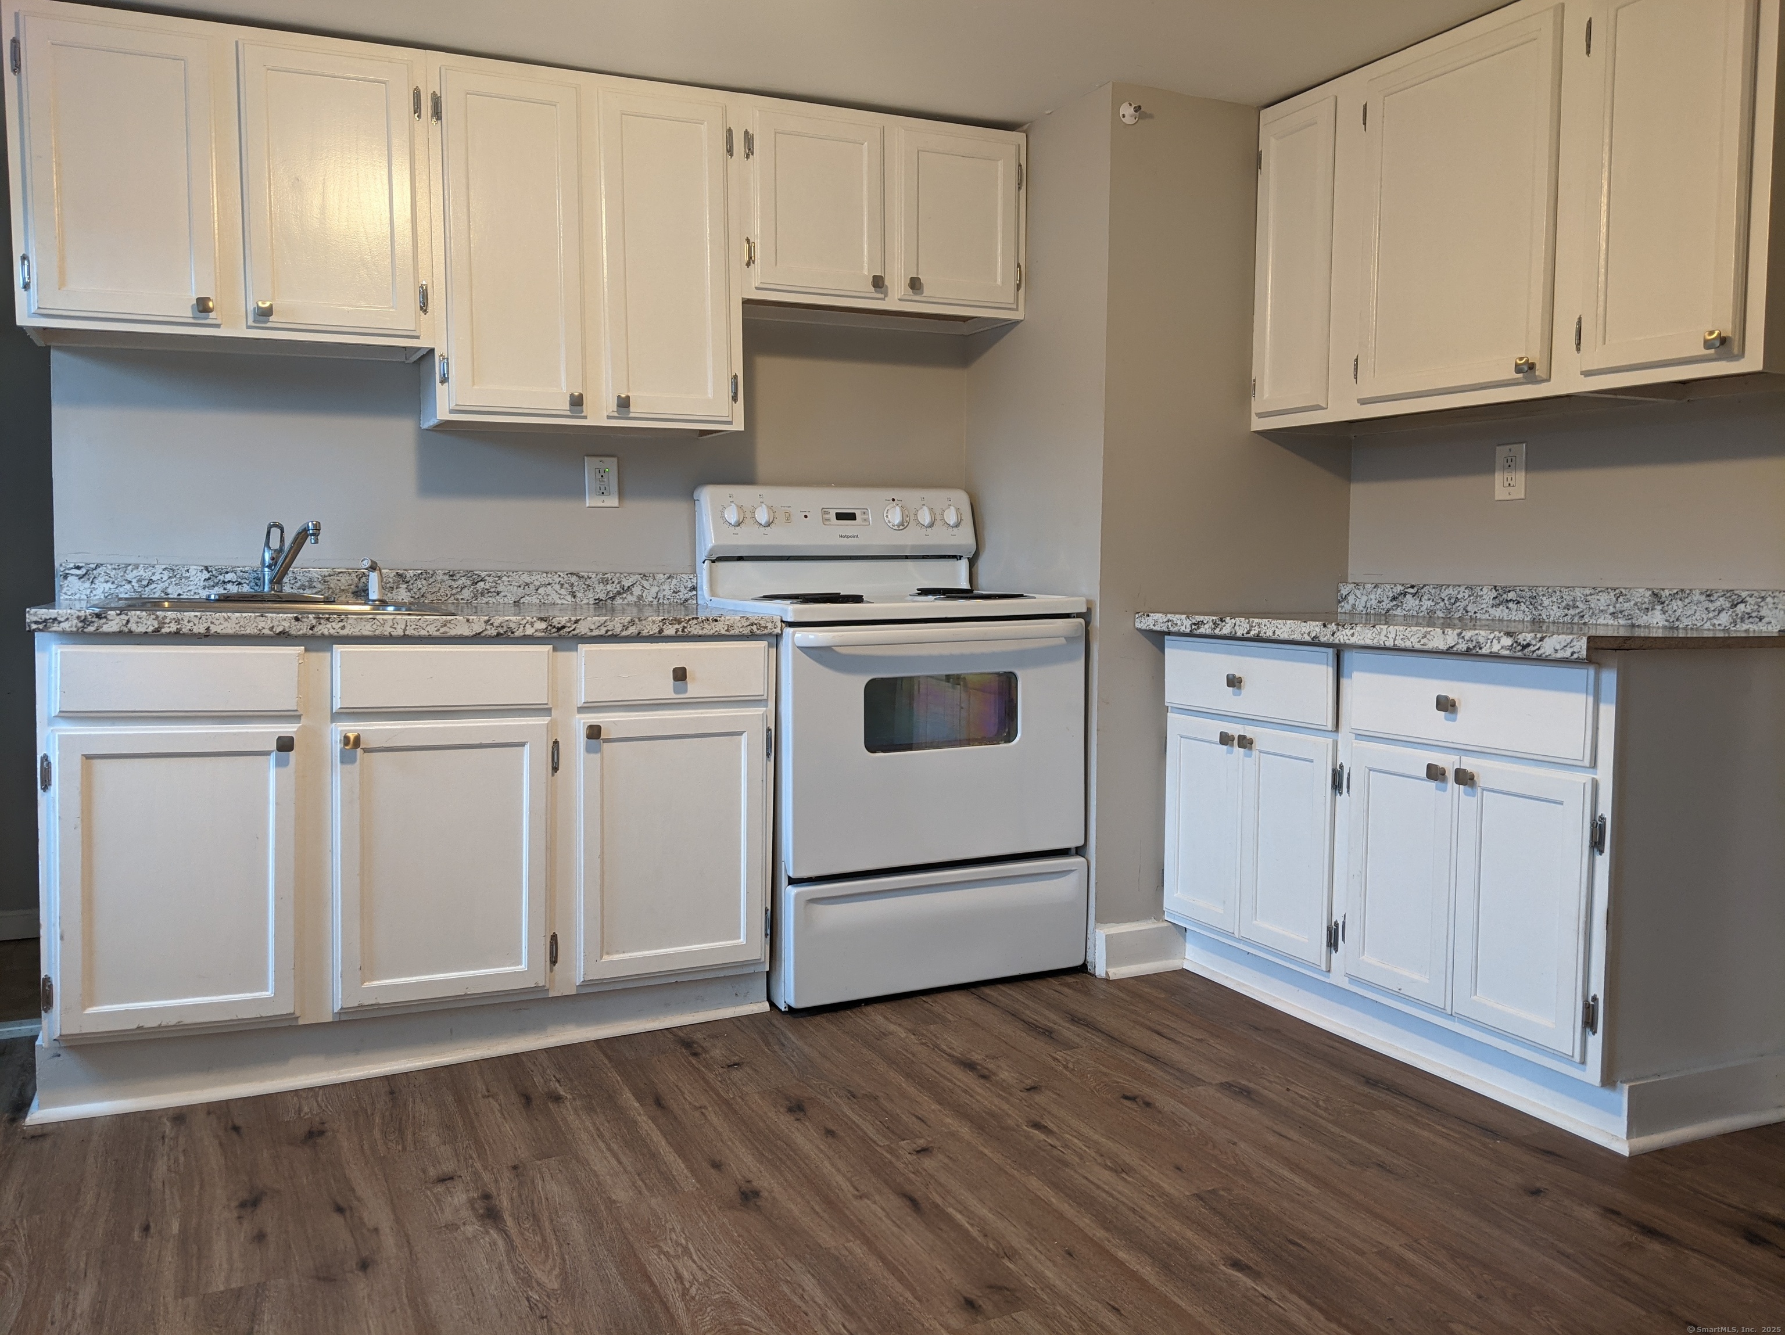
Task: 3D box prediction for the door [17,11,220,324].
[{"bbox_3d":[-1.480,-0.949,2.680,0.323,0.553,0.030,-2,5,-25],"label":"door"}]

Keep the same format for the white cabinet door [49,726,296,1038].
[{"bbox_3d":[-1.290,0.383,2.526,0.401,0.555,0.027,-2,5,-25],"label":"white cabinet door"}]

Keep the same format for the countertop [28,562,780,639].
[{"bbox_3d":[-1.011,-0.147,3.013,1.398,0.133,0.651,-1,4,-25],"label":"countertop"}]

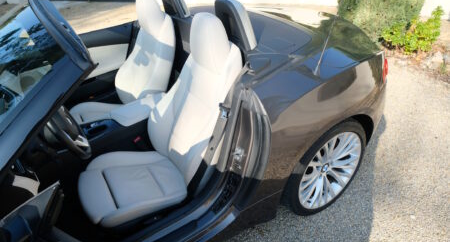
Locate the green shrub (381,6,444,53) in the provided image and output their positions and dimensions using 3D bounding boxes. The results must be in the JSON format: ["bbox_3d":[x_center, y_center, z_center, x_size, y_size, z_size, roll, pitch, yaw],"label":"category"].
[{"bbox_3d":[2.668,-1.320,4.268,0.820,0.580,0.650,17,36,27],"label":"green shrub"}]

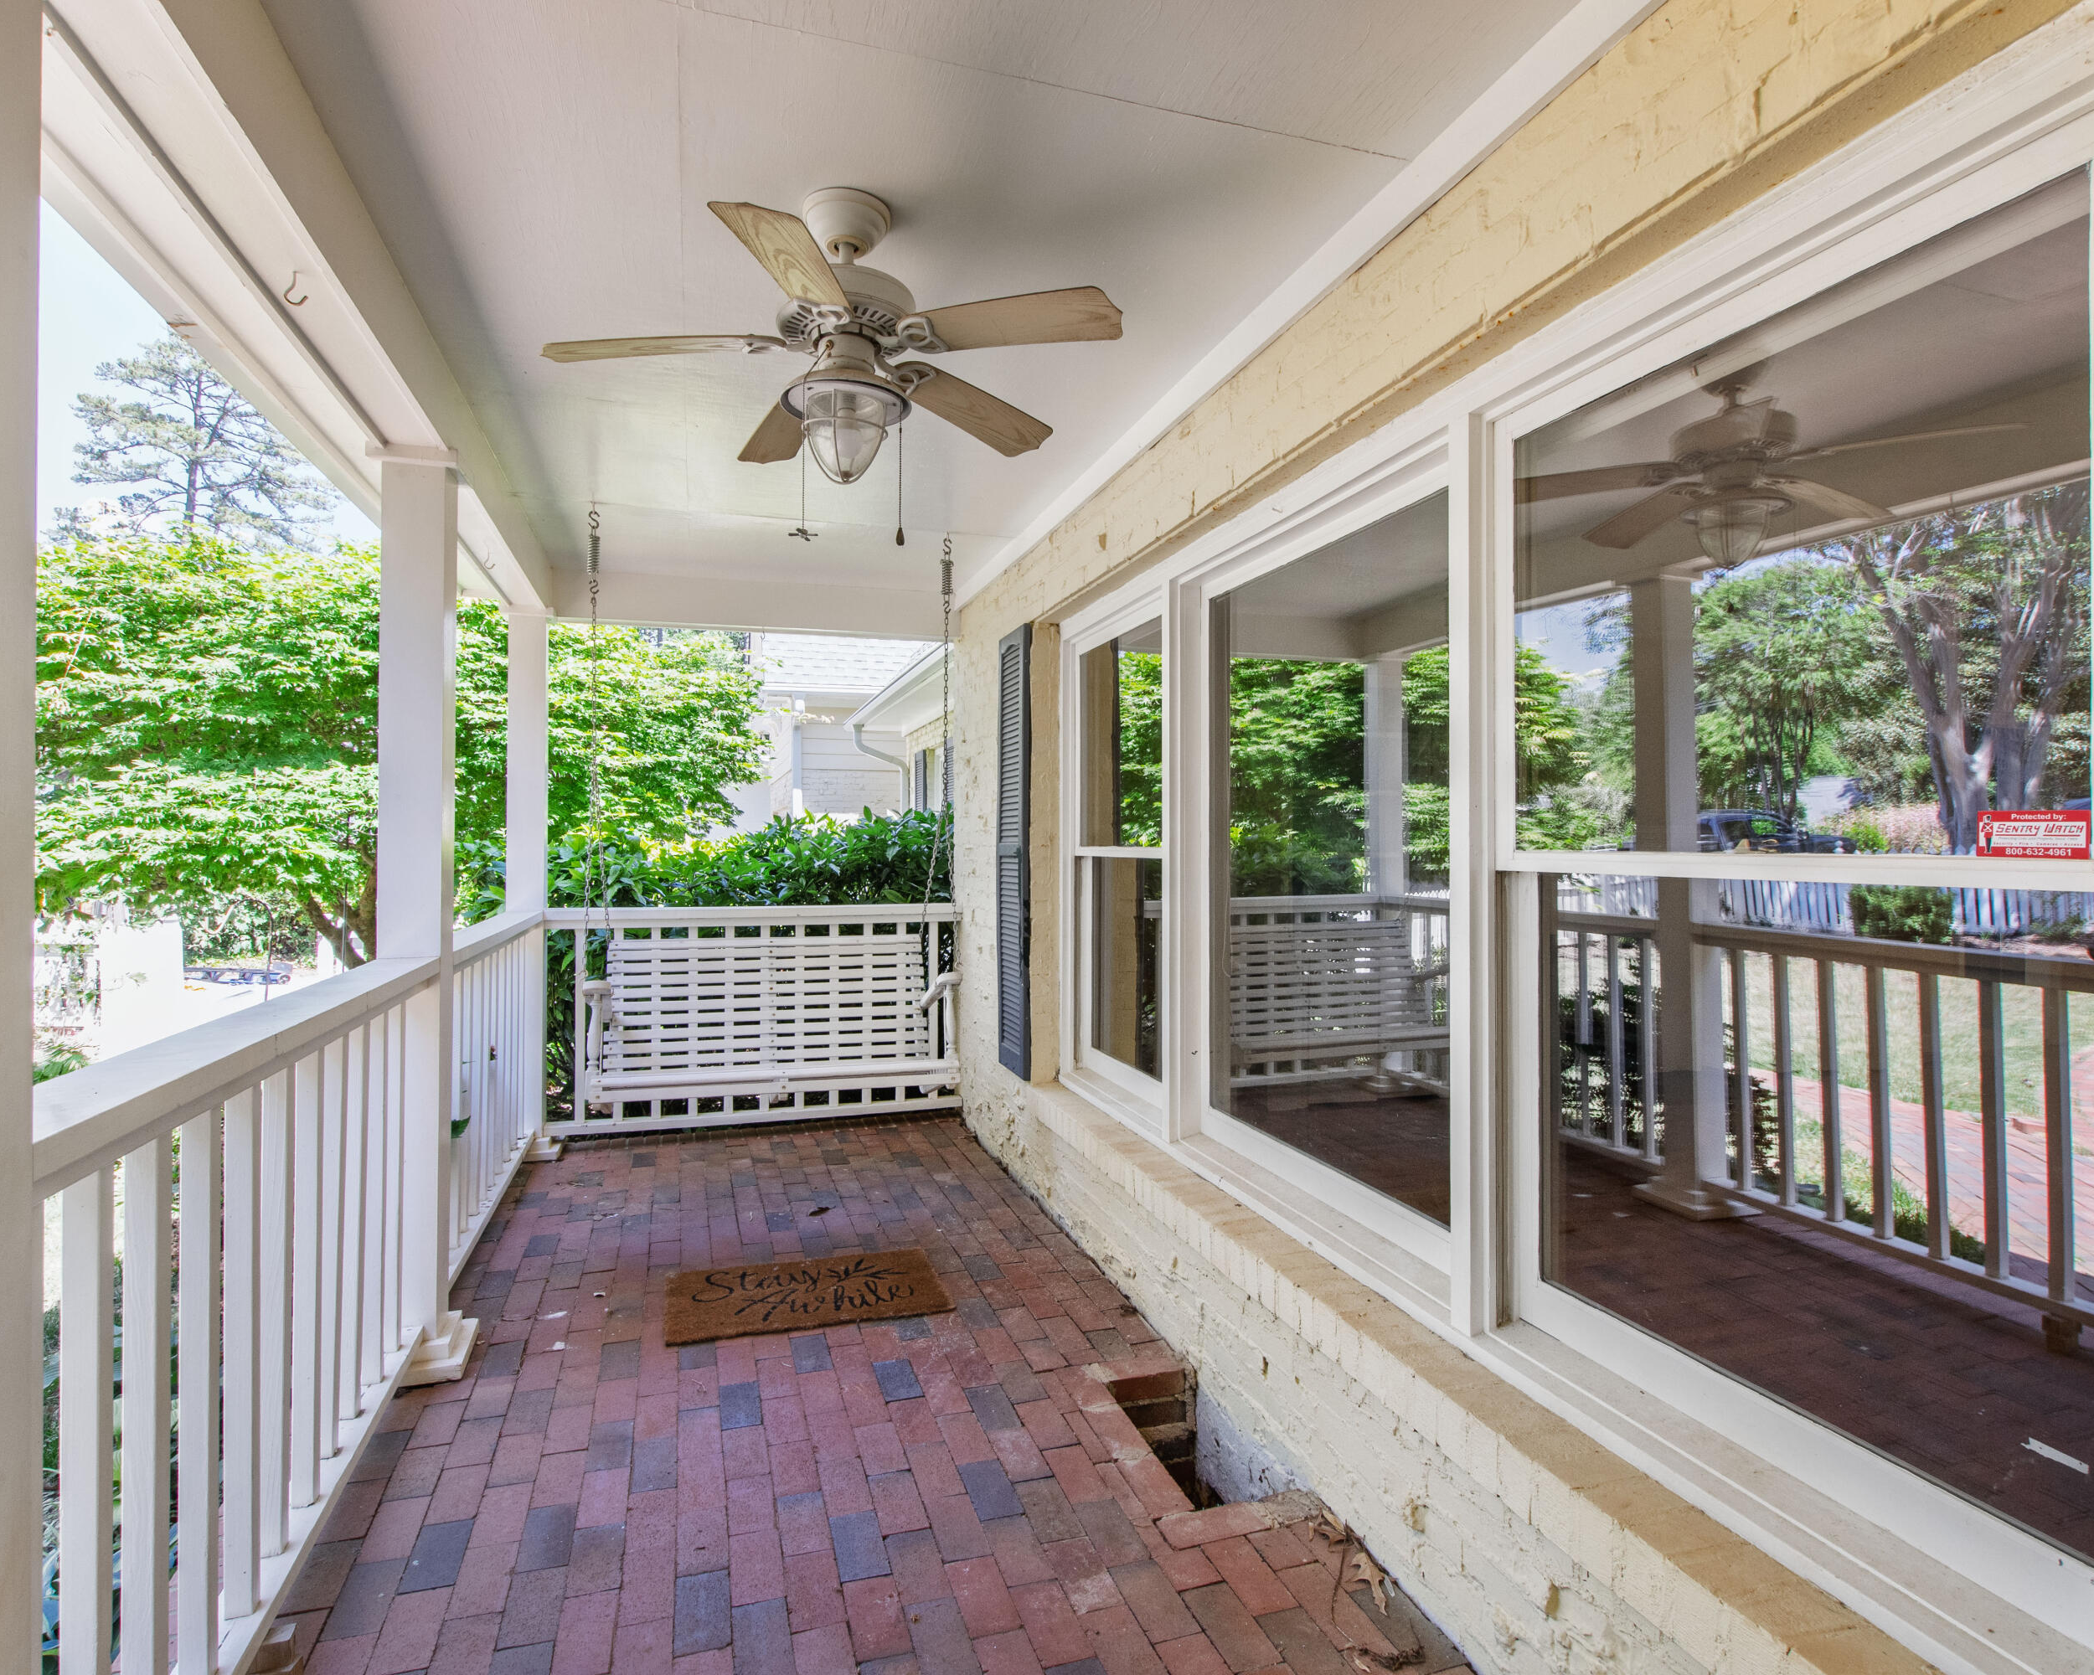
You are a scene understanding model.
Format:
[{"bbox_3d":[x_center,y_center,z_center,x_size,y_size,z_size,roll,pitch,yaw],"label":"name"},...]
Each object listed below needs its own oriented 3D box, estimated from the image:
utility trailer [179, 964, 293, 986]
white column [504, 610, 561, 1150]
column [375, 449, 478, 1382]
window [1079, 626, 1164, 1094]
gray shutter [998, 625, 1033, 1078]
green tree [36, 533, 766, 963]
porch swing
[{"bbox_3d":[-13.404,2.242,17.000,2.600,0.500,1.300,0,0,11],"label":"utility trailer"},{"bbox_3d":[-2.180,0.192,4.421,0.220,2.270,0.220,0,0,-19],"label":"white column"},{"bbox_3d":[-1.575,0.184,2.631,0.220,2.270,0.220,0,0,-19],"label":"column"},{"bbox_3d":[0.274,0.057,3.464,0.100,1.550,0.820,0,0,-19],"label":"window"},{"bbox_3d":[-0.122,0.053,4.010,0.035,1.670,0.330,0,0,-19],"label":"gray shutter"},{"bbox_3d":[-3.951,0.225,6.267,4.500,4.000,4.400,0,0,-19],"label":"green tree"},{"bbox_3d":[-0.972,-0.107,3.861,1.300,2.060,0.600,0,0,-19],"label":"porch swing"}]

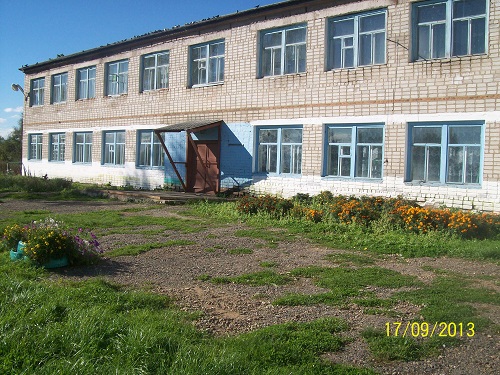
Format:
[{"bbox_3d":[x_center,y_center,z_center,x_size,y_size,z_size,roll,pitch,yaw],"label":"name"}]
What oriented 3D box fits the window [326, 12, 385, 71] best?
[{"bbox_3d":[3.146,-4.245,15.109,2.070,1.600,0.180,5,3,45],"label":"window"}]

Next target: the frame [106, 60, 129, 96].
[{"bbox_3d":[-6.134,-5.067,24.317,2.070,1.600,0.180,5,3,45],"label":"frame"}]

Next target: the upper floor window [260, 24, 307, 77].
[{"bbox_3d":[1.142,-4.458,17.098,2.070,1.600,0.180,5,3,45],"label":"upper floor window"}]

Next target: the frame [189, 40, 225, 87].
[{"bbox_3d":[-1.574,-4.666,19.793,2.070,1.600,0.180,5,3,45],"label":"frame"}]

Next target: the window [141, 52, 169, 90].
[{"bbox_3d":[-4.015,-4.900,22.213,1.960,1.600,0.150,5,3,45],"label":"window"}]

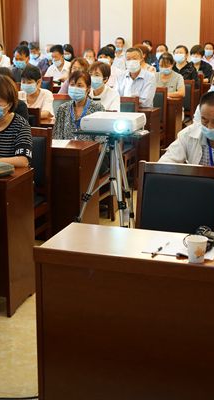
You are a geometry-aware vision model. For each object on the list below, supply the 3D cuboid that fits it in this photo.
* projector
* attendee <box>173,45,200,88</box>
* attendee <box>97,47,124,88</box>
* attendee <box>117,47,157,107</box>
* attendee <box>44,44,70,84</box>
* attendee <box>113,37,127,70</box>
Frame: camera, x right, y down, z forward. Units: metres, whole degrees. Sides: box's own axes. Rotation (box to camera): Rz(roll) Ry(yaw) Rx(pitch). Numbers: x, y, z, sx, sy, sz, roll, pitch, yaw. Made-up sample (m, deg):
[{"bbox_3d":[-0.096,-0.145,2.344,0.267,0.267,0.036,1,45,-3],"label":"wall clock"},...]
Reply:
[{"bbox_3d":[0.037,-0.436,3.807,0.312,0.090,0.250,5,15,17],"label":"projector"},{"bbox_3d":[1.023,-1.352,8.789,0.550,1.330,0.720,5,15,17],"label":"attendee"},{"bbox_3d":[0.016,-1.169,8.081,0.550,1.320,0.720,5,15,17],"label":"attendee"},{"bbox_3d":[0.310,-0.877,6.924,0.580,1.330,0.750,5,15,17],"label":"attendee"},{"bbox_3d":[-0.712,-1.463,9.192,0.500,1.295,0.750,5,15,17],"label":"attendee"},{"bbox_3d":[0.215,-1.938,10.879,0.480,1.384,0.750,5,15,17],"label":"attendee"}]

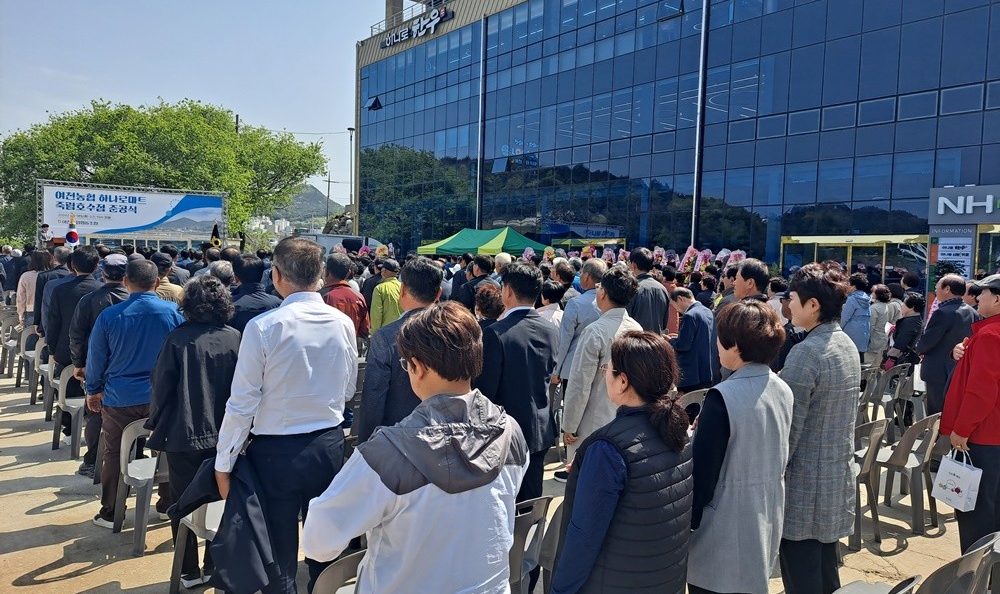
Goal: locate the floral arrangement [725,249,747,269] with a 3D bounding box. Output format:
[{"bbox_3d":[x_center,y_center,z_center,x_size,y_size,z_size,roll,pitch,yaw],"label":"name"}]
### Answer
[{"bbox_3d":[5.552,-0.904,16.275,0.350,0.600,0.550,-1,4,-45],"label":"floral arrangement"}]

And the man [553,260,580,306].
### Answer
[{"bbox_3d":[0.682,0.466,6.900,0.500,1.642,0.320,-1,5,-38],"label":"man"}]

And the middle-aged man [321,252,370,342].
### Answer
[{"bbox_3d":[-1.247,0.514,5.386,0.520,1.709,0.340,0,4,-36],"label":"middle-aged man"}]

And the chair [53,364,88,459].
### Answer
[{"bbox_3d":[-3.415,0.891,5.747,0.450,0.780,0.520,-1,4,-38],"label":"chair"}]

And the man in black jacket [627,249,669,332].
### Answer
[{"bbox_3d":[1.251,0.490,6.036,0.540,1.845,0.340,0,4,-36],"label":"man in black jacket"}]

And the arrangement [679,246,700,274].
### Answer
[{"bbox_3d":[5.877,-0.540,21.500,0.600,2.048,0.750,-2,5,-40],"label":"arrangement"}]

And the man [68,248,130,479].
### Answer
[{"bbox_3d":[-2.880,0.491,5.100,0.540,1.637,0.340,-1,4,-35],"label":"man"}]

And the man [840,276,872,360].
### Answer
[{"bbox_3d":[3.764,0.545,7.300,0.450,1.592,0.300,-2,5,-40],"label":"man"}]

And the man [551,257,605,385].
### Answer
[{"bbox_3d":[0.656,0.553,5.200,0.520,1.684,0.330,-1,5,-38],"label":"man"}]

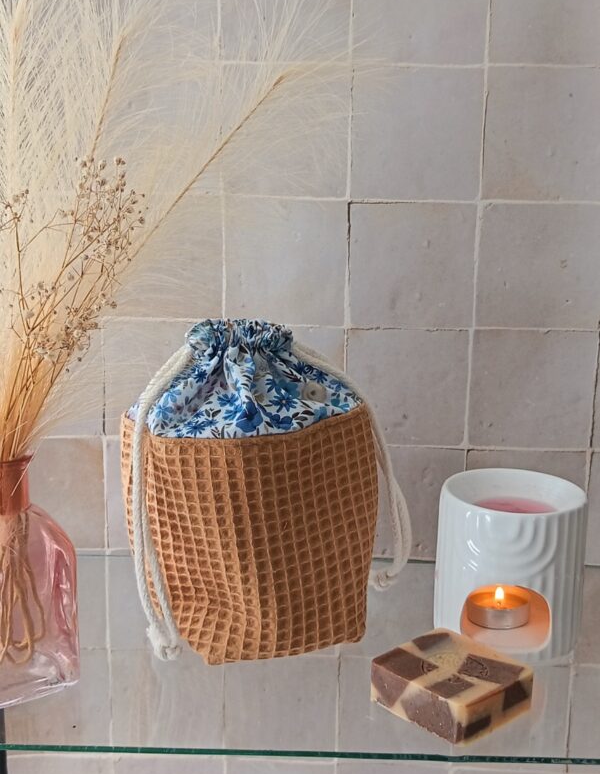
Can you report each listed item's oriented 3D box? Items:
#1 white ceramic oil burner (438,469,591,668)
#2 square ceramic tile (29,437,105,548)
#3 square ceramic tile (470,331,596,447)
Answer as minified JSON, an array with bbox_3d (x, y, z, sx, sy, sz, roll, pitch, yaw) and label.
[{"bbox_3d":[0.132,0.110,0.703,0.088,0.096,0.088,4,15,11],"label":"white ceramic oil burner"},{"bbox_3d":[-0.217,0.089,0.962,0.100,0.100,0.010,1,15,3],"label":"square ceramic tile"},{"bbox_3d":[0.191,0.002,0.914,0.100,0.100,0.010,1,15,3],"label":"square ceramic tile"}]

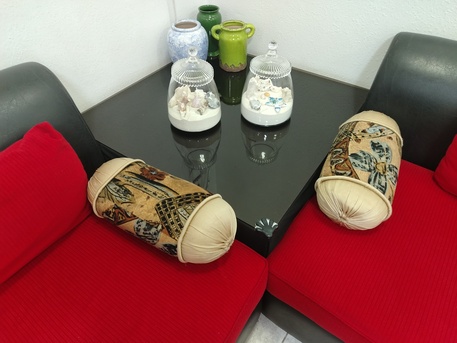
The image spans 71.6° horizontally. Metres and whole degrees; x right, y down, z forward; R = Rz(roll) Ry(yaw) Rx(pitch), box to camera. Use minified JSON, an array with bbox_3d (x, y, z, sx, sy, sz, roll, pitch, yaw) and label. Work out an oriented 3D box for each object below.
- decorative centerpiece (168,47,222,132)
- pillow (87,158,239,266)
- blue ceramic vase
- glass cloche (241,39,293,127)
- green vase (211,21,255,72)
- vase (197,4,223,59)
[{"bbox_3d":[-0.121,-0.302,1.124,0.193,0.285,0.193,-1,45,0],"label":"decorative centerpiece"},{"bbox_3d":[-0.189,0.108,0.897,0.457,0.205,0.209,20,49,20],"label":"pillow"},{"bbox_3d":[-0.186,-0.594,1.493,0.192,0.180,0.192,-1,45,0],"label":"blue ceramic vase"},{"bbox_3d":[0.149,-0.327,1.144,0.194,0.287,0.194,-1,45,0],"label":"glass cloche"},{"bbox_3d":[0.025,-0.577,1.466,0.198,0.191,0.128,-5,45,-4],"label":"green vase"},{"bbox_3d":[-0.089,-0.689,1.562,0.120,0.215,0.120,-1,45,0],"label":"vase"}]

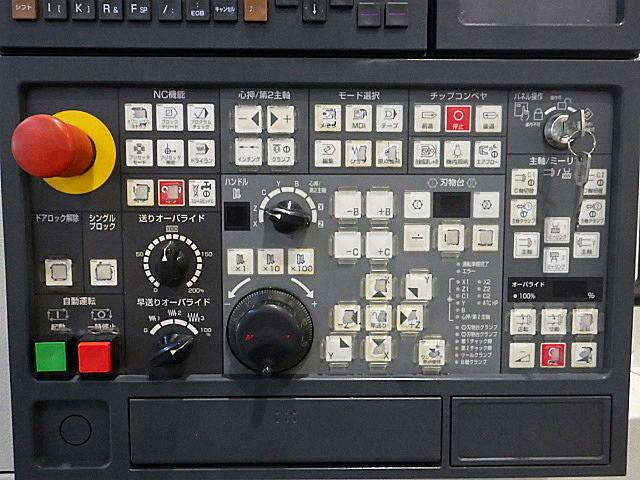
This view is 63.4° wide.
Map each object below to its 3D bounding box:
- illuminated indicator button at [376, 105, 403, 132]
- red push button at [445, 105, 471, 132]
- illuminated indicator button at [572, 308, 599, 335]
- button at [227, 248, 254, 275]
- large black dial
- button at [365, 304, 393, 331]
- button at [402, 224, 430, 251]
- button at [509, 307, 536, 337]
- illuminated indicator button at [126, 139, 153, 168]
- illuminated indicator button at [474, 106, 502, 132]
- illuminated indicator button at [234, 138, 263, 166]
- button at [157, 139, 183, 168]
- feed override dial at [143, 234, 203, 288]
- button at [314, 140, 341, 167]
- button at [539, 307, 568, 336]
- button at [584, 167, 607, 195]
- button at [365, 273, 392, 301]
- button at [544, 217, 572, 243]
[{"bbox_3d":[0.050,-0.087,0.376,0.019,0.019,0.007,0,4,-1],"label":"illuminated indicator button"},{"bbox_3d":[0.099,-0.086,0.372,0.019,0.019,0.007,0,4,-1],"label":"red push button"},{"bbox_3d":[0.190,0.058,0.375,0.018,0.018,0.007,0,4,-1],"label":"illuminated indicator button"},{"bbox_3d":[-0.058,0.015,0.381,0.019,0.019,0.006,0,3,-1],"label":"button"},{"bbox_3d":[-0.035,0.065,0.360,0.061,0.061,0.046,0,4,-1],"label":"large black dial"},{"bbox_3d":[0.044,0.057,0.384,0.019,0.019,0.007,0,4,-1],"label":"button"},{"bbox_3d":[0.070,-0.001,0.378,0.019,0.019,0.007,0,4,-1],"label":"button"},{"bbox_3d":[0.150,0.060,0.385,0.019,0.019,0.007,0,4,-1],"label":"button"},{"bbox_3d":[-0.127,-0.061,0.369,0.019,0.019,0.007,0,4,-1],"label":"illuminated indicator button"},{"bbox_3d":[0.122,-0.088,0.378,0.019,0.019,0.007,0,4,-1],"label":"illuminated indicator button"},{"bbox_3d":[-0.051,-0.063,0.374,0.019,0.019,0.007,0,4,-1],"label":"illuminated indicator button"},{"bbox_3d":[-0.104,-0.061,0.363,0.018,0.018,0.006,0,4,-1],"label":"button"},{"bbox_3d":[-0.107,0.016,0.369,0.043,0.039,0.020,0,4,-1],"label":"feed override dial"},{"bbox_3d":[0.006,-0.063,0.378,0.019,0.019,0.006,0,3,-1],"label":"button"},{"bbox_3d":[0.175,0.061,0.389,0.019,0.019,0.006,0,3,-1],"label":"button"},{"bbox_3d":[0.201,-0.043,0.383,0.019,0.019,0.007,0,4,-1],"label":"button"},{"bbox_3d":[0.044,0.035,0.385,0.019,0.019,0.007,0,4,-1],"label":"button"},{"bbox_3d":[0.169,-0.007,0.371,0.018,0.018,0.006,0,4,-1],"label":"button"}]

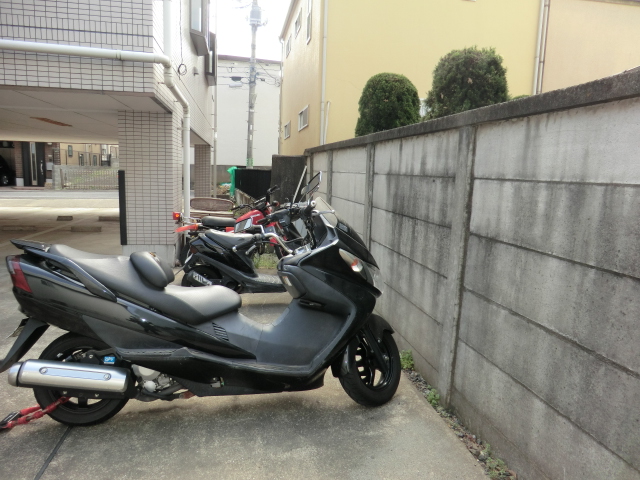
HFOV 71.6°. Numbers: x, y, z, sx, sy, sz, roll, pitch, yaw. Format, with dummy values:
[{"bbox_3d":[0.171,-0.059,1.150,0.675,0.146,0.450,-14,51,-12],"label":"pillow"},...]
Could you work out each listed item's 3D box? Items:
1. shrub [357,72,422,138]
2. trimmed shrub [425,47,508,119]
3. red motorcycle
[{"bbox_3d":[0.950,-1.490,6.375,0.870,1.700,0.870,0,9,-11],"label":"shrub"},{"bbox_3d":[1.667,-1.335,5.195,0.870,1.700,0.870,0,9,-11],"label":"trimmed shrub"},{"bbox_3d":[-0.921,-0.103,5.540,1.830,1.130,0.720,-5,11,-36],"label":"red motorcycle"}]

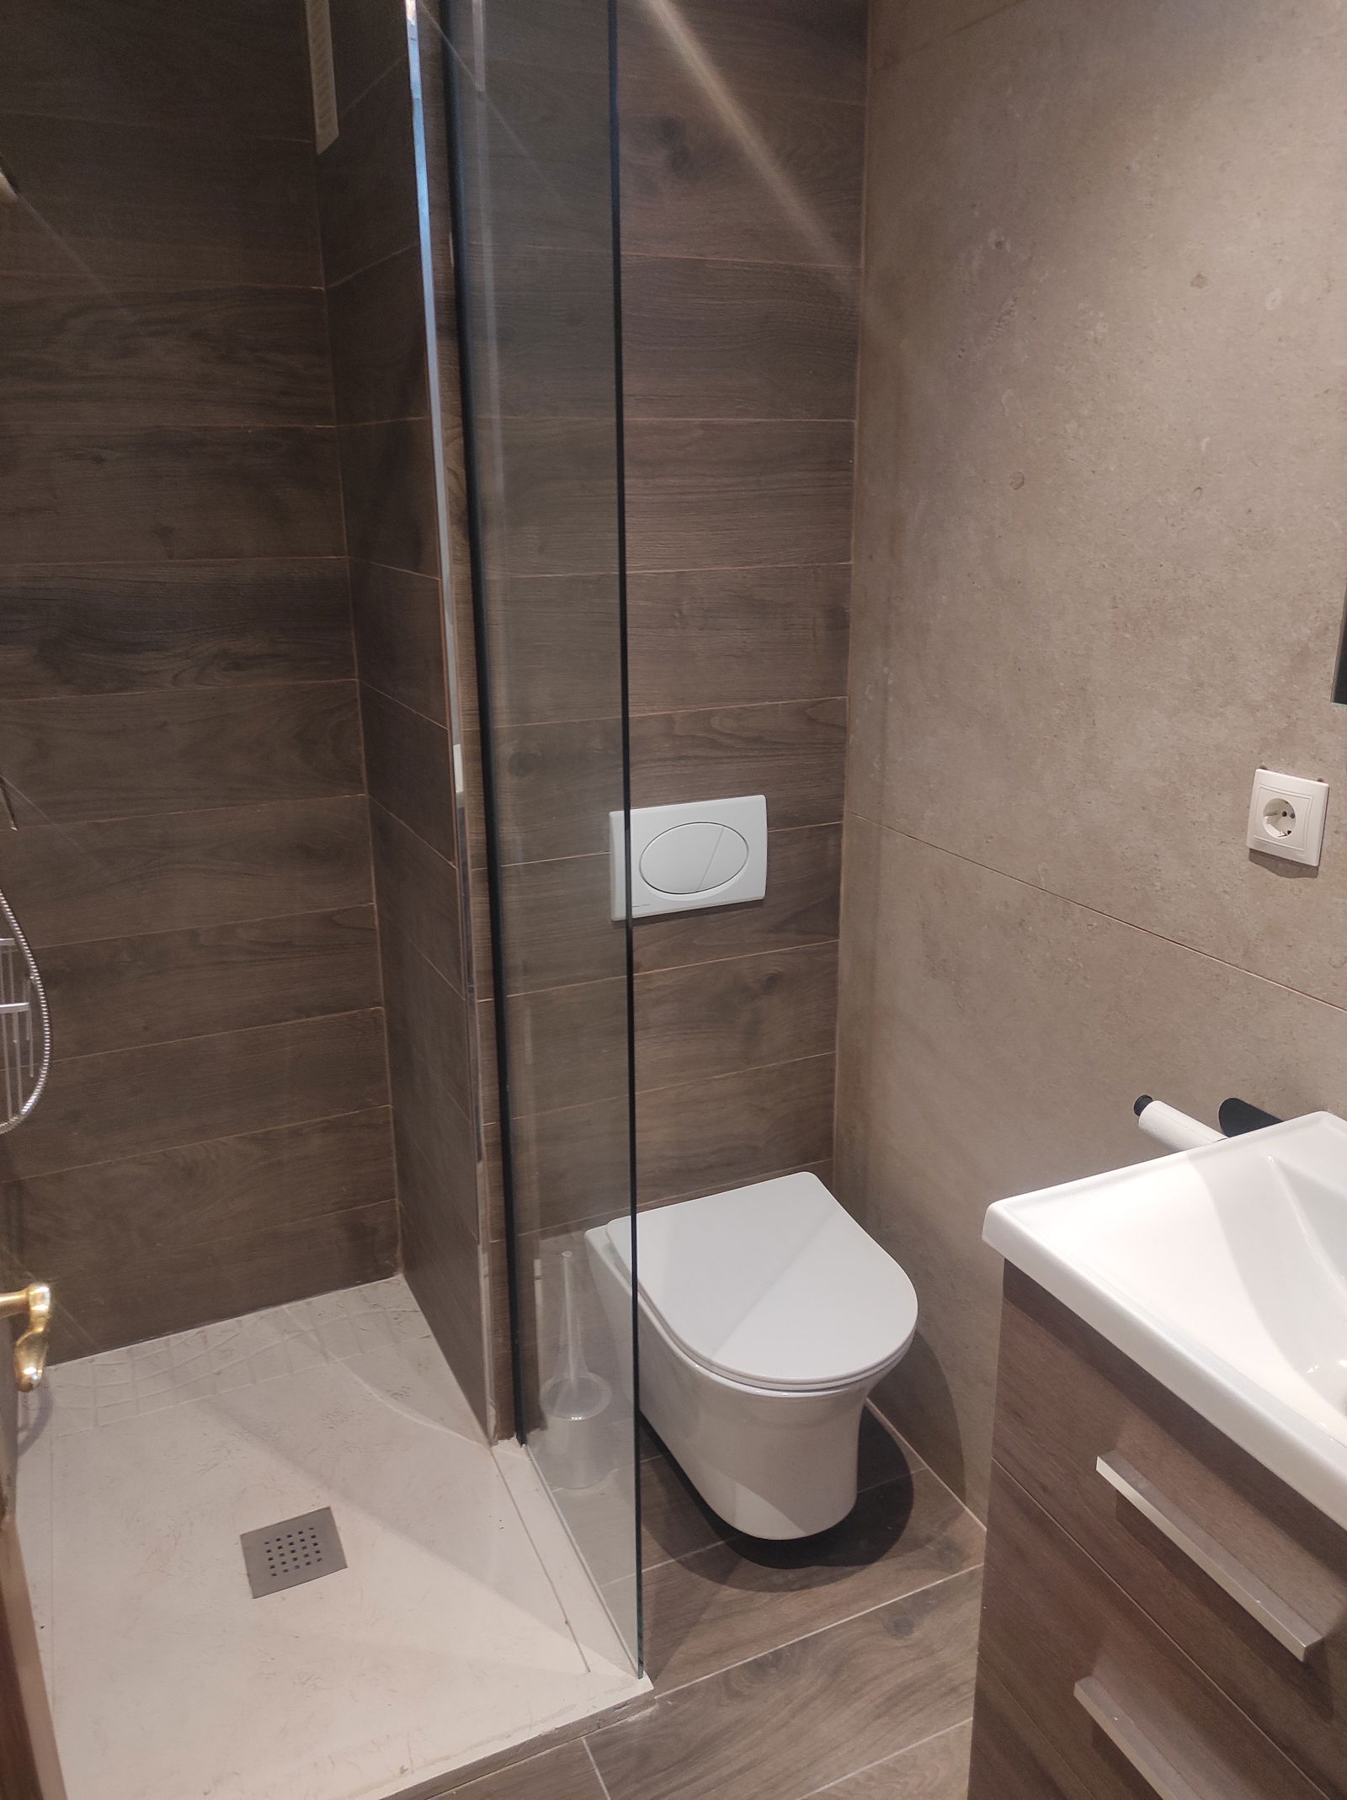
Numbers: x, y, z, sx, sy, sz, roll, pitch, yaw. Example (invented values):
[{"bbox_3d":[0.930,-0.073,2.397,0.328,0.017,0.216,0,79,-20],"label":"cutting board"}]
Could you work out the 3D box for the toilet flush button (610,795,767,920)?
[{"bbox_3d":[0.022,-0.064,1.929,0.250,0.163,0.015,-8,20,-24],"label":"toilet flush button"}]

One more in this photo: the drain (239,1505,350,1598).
[{"bbox_3d":[-0.549,0.946,1.880,0.128,0.008,0.126,-8,20,-24],"label":"drain"}]

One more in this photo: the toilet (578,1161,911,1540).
[{"bbox_3d":[0.142,0.717,1.965,0.380,0.367,0.491,-8,20,-24],"label":"toilet"}]

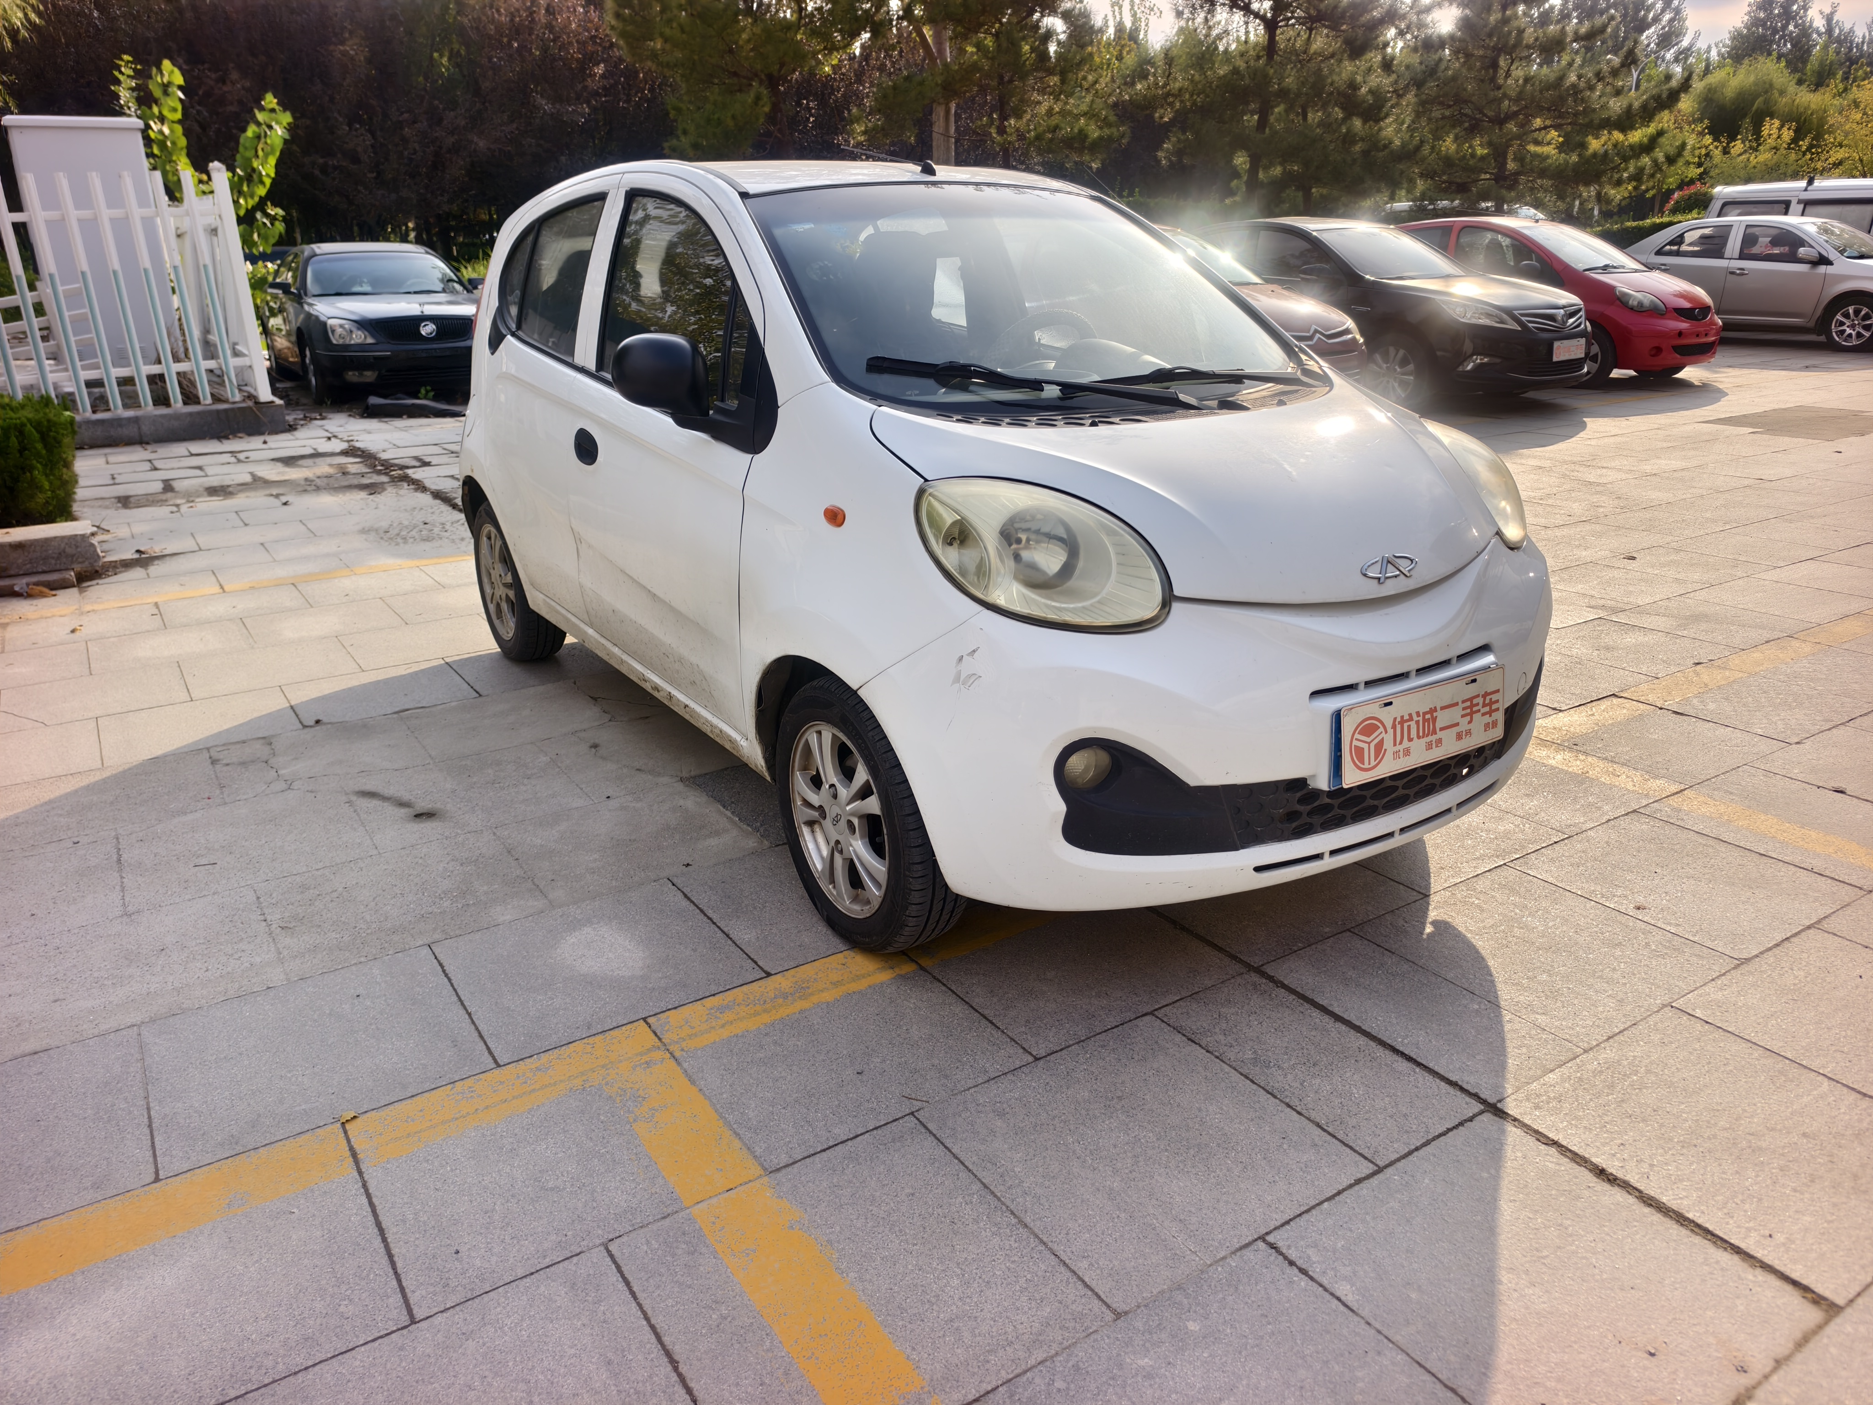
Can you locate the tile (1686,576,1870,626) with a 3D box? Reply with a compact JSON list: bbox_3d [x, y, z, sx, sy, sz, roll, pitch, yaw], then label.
[{"bbox_3d":[3.236,-0.384,4.775,0.520,0.030,0.500,-13,23,-30],"label":"tile"}]

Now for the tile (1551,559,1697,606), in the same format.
[{"bbox_3d":[2.733,-0.468,5.007,0.495,0.030,0.497,-13,23,-30],"label":"tile"}]

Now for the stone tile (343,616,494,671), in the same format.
[{"bbox_3d":[-1.861,-0.203,4.542,0.500,0.040,0.500,-13,23,-31],"label":"stone tile"}]

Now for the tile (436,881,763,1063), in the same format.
[{"bbox_3d":[-0.669,0.521,2.442,0.500,0.040,0.500,-13,23,-31],"label":"tile"}]

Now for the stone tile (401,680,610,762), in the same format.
[{"bbox_3d":[-1.273,0.067,3.703,0.506,0.030,0.470,-13,23,-30],"label":"stone tile"}]

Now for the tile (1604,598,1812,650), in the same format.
[{"bbox_3d":[2.780,-0.276,4.472,0.512,0.030,0.484,-13,23,-30],"label":"tile"}]

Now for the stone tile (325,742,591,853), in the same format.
[{"bbox_3d":[-1.240,0.251,3.268,0.520,0.030,0.500,-13,23,-30],"label":"stone tile"}]

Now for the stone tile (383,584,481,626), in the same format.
[{"bbox_3d":[-1.910,-0.391,5.008,0.505,0.030,0.497,-13,23,-30],"label":"stone tile"}]

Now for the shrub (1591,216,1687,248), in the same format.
[{"bbox_3d":[11.359,-6.973,20.257,3.200,1.500,1.000,-14,24,-31],"label":"shrub"}]

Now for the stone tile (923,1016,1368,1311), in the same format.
[{"bbox_3d":[0.315,0.693,1.921,0.500,0.040,0.500,-13,23,-31],"label":"stone tile"}]

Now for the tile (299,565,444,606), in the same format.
[{"bbox_3d":[-2.430,-0.477,5.340,0.500,0.040,0.500,-13,23,-31],"label":"tile"}]

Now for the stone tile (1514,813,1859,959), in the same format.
[{"bbox_3d":[1.599,0.389,2.674,0.497,0.030,0.494,-13,23,-30],"label":"stone tile"}]

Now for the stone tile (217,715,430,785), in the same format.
[{"bbox_3d":[-1.723,0.167,3.485,0.500,0.040,0.500,-13,23,-31],"label":"stone tile"}]

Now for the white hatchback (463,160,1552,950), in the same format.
[{"bbox_3d":[-0.176,-0.683,3.501,1.640,1.527,3.564,-14,24,-31],"label":"white hatchback"}]

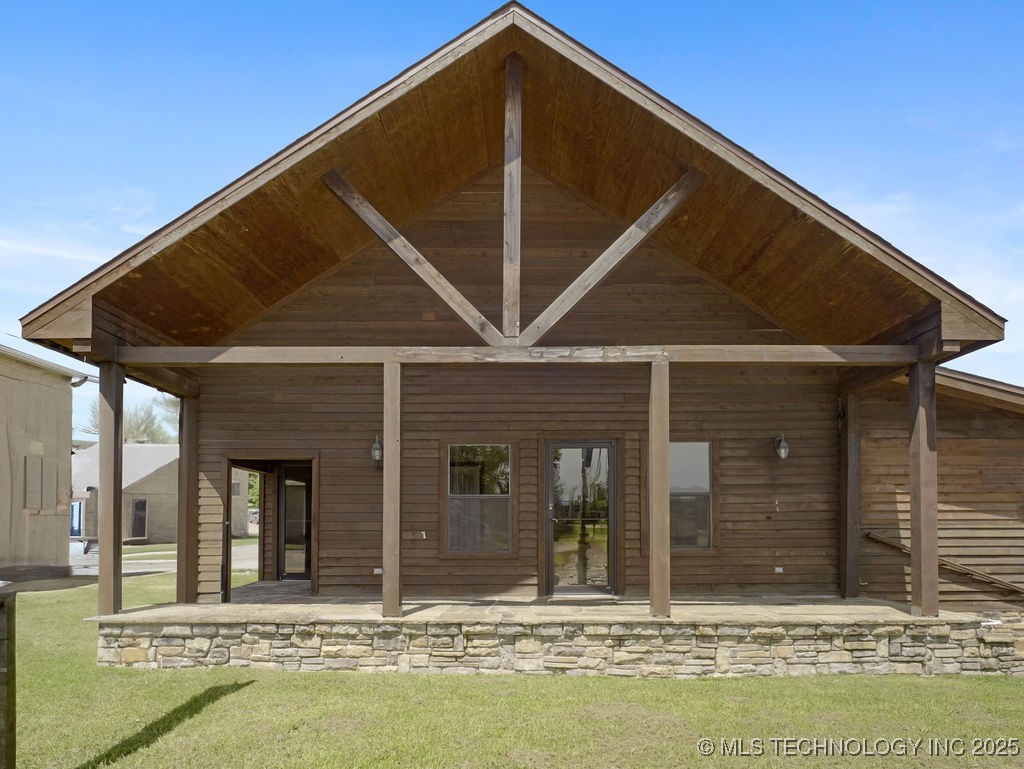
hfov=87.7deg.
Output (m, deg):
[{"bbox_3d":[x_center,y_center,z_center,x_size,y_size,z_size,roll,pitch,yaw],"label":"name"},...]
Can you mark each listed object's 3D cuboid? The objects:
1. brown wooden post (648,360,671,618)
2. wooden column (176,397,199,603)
[{"bbox_3d":[1.562,1.091,5.650,0.170,2.682,0.170,0,-2,0],"label":"brown wooden post"},{"bbox_3d":[-4.249,1.497,6.980,0.170,2.678,0.170,0,-2,0],"label":"wooden column"}]

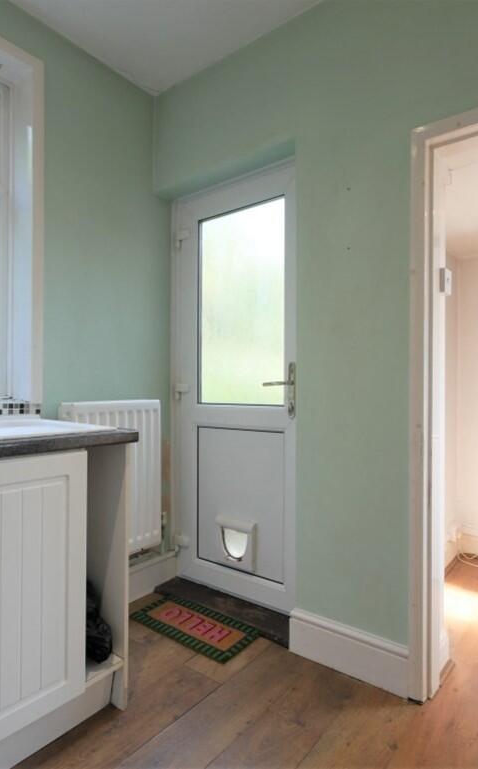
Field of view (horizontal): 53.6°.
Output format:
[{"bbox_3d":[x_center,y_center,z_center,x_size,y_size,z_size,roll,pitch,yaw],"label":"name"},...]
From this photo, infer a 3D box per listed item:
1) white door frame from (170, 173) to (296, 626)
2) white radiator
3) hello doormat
[{"bbox_3d":[-0.008,0.008,2.257,0.870,1.990,0.075,0,-1,38],"label":"white door frame"},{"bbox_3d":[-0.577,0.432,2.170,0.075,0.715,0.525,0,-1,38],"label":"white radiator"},{"bbox_3d":[-0.202,1.047,2.063,0.554,0.016,0.241,0,-1,37],"label":"hello doormat"}]

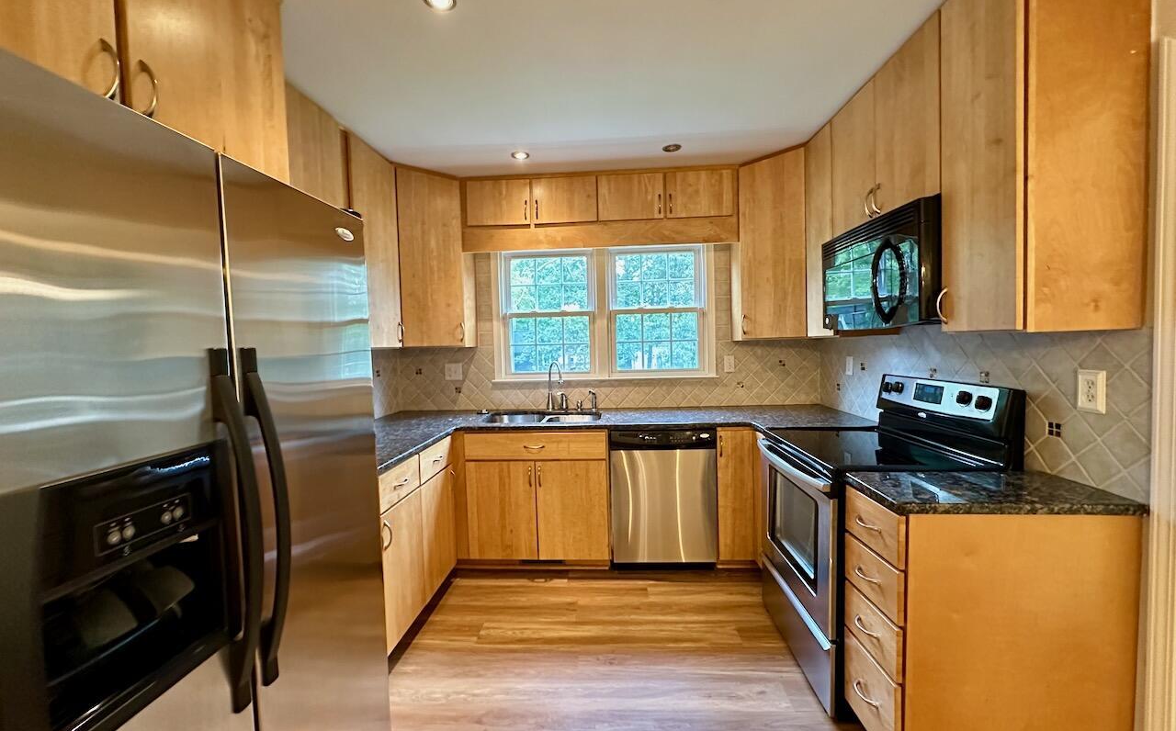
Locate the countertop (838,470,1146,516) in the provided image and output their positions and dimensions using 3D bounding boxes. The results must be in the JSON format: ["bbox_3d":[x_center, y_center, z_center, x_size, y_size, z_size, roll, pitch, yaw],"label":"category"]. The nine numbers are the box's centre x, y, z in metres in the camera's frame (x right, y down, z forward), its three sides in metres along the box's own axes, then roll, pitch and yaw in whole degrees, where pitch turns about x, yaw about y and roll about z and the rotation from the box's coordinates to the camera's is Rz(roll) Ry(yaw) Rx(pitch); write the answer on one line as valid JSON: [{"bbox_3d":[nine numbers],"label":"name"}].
[{"bbox_3d":[1.187,0.386,1.443,0.643,0.039,0.300,-1,2,3],"label":"countertop"}]

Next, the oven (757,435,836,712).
[{"bbox_3d":[1.183,0.789,1.996,0.688,0.904,0.754,-1,2,3],"label":"oven"}]

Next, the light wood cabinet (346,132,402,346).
[{"bbox_3d":[-1.284,-0.626,2.579,0.291,1.067,0.481,-1,2,3],"label":"light wood cabinet"}]

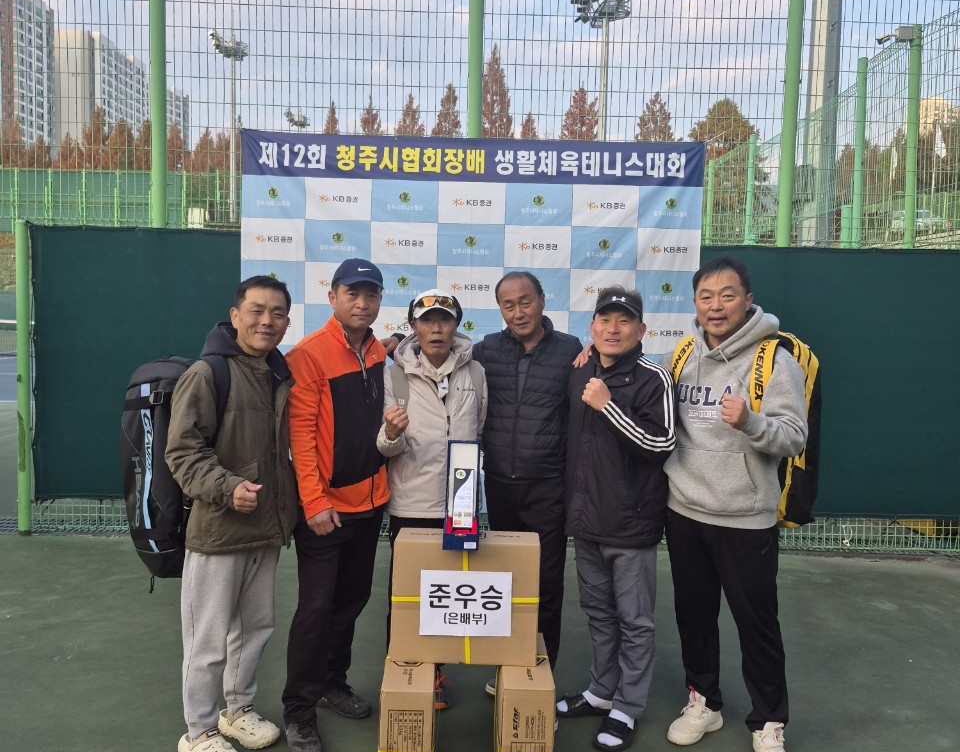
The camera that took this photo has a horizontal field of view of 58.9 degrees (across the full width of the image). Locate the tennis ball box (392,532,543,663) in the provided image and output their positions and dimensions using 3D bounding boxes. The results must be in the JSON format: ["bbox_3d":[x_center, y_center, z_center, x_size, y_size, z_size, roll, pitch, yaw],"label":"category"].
[{"bbox_3d":[-0.045,0.734,2.834,0.472,0.402,0.156,2,3,1],"label":"tennis ball box"}]

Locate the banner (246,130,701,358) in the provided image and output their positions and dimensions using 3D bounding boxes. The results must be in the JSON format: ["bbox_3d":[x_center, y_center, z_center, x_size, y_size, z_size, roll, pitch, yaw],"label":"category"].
[{"bbox_3d":[-0.075,-0.324,5.491,3.000,2.360,0.030,2,4,-1],"label":"banner"}]

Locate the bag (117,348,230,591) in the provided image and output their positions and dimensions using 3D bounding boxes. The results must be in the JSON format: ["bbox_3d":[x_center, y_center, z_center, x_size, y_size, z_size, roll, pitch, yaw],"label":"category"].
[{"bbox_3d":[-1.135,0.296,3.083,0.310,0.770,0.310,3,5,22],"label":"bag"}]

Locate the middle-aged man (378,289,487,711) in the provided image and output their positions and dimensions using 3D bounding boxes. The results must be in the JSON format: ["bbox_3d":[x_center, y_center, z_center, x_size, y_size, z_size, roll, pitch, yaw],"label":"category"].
[{"bbox_3d":[-0.190,0.477,3.334,0.460,1.630,0.370,1,4,-10],"label":"middle-aged man"}]

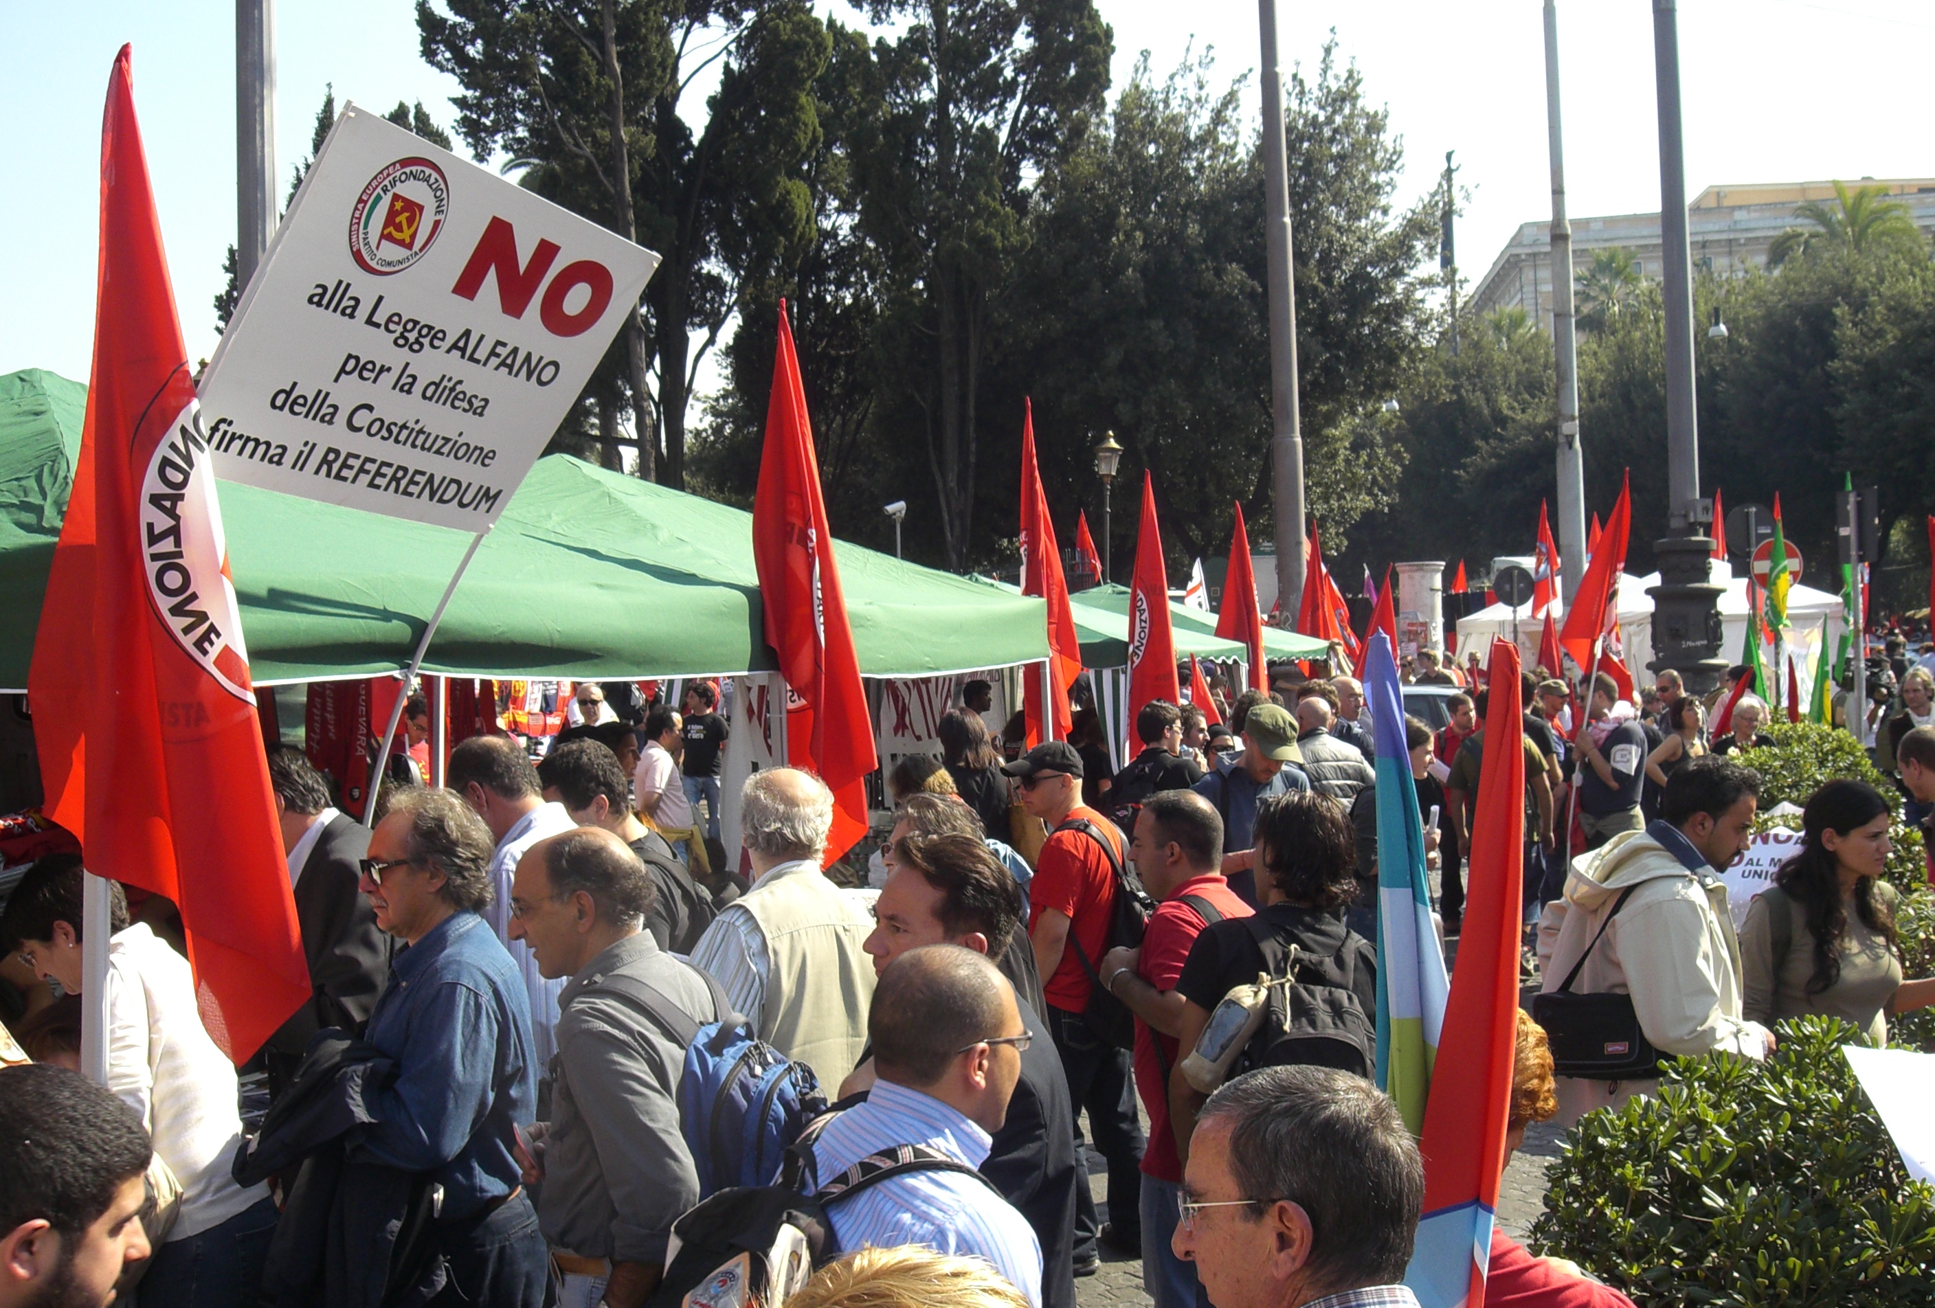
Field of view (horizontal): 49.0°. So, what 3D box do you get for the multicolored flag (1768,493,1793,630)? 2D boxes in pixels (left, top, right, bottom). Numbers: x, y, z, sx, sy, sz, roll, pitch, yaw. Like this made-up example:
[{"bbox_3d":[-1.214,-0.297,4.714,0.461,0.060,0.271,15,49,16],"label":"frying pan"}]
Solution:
[{"bbox_3d":[7.651,-0.868,20.000,0.210,1.270,0.200,-2,0,0],"label":"multicolored flag"}]

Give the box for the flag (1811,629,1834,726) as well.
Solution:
[{"bbox_3d":[8.049,0.206,20.000,0.250,1.050,0.200,-1,0,0],"label":"flag"}]

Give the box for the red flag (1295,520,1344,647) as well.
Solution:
[{"bbox_3d":[3.227,-0.548,19.500,0.450,1.320,0.320,-2,0,0],"label":"red flag"}]

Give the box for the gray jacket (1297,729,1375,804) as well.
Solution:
[{"bbox_3d":[1.867,0.724,11.000,0.530,0.700,0.330,-1,0,-27],"label":"gray jacket"}]

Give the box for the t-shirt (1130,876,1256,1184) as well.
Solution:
[{"bbox_3d":[0.541,0.890,5.050,0.360,0.730,0.500,-1,0,27],"label":"t-shirt"}]

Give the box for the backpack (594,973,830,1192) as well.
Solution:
[{"bbox_3d":[-0.387,0.695,3.250,0.270,0.460,0.310,-1,1,27],"label":"backpack"}]

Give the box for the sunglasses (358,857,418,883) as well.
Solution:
[{"bbox_3d":[-0.938,0.362,3.530,0.140,0.047,0.145,-1,-2,-29],"label":"sunglasses"}]

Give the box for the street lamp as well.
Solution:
[{"bbox_3d":[2.380,-0.900,35.000,0.460,5.600,0.460,-1,0,0],"label":"street lamp"}]

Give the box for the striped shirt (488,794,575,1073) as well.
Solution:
[{"bbox_3d":[-0.943,0.645,4.500,0.320,0.720,0.500,-1,1,41],"label":"striped shirt"}]

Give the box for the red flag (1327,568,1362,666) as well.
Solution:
[{"bbox_3d":[3.582,-0.387,20.500,0.400,1.080,0.300,-2,0,0],"label":"red flag"}]

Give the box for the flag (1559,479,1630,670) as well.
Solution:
[{"bbox_3d":[3.308,-0.426,11.200,0.360,1.040,0.330,-2,0,0],"label":"flag"}]

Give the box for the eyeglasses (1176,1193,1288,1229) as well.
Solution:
[{"bbox_3d":[0.235,0.481,1.830,0.135,0.042,0.138,-2,-1,6],"label":"eyeglasses"}]

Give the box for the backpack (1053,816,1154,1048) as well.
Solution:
[{"bbox_3d":[0.464,0.930,7.120,0.220,0.720,0.310,-2,-2,32],"label":"backpack"}]

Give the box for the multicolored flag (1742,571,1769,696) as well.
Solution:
[{"bbox_3d":[7.423,-0.135,20.000,0.270,1.200,0.220,-1,0,0],"label":"multicolored flag"}]

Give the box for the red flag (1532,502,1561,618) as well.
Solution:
[{"bbox_3d":[5.860,-0.972,21.500,0.280,1.160,0.250,-2,0,0],"label":"red flag"}]

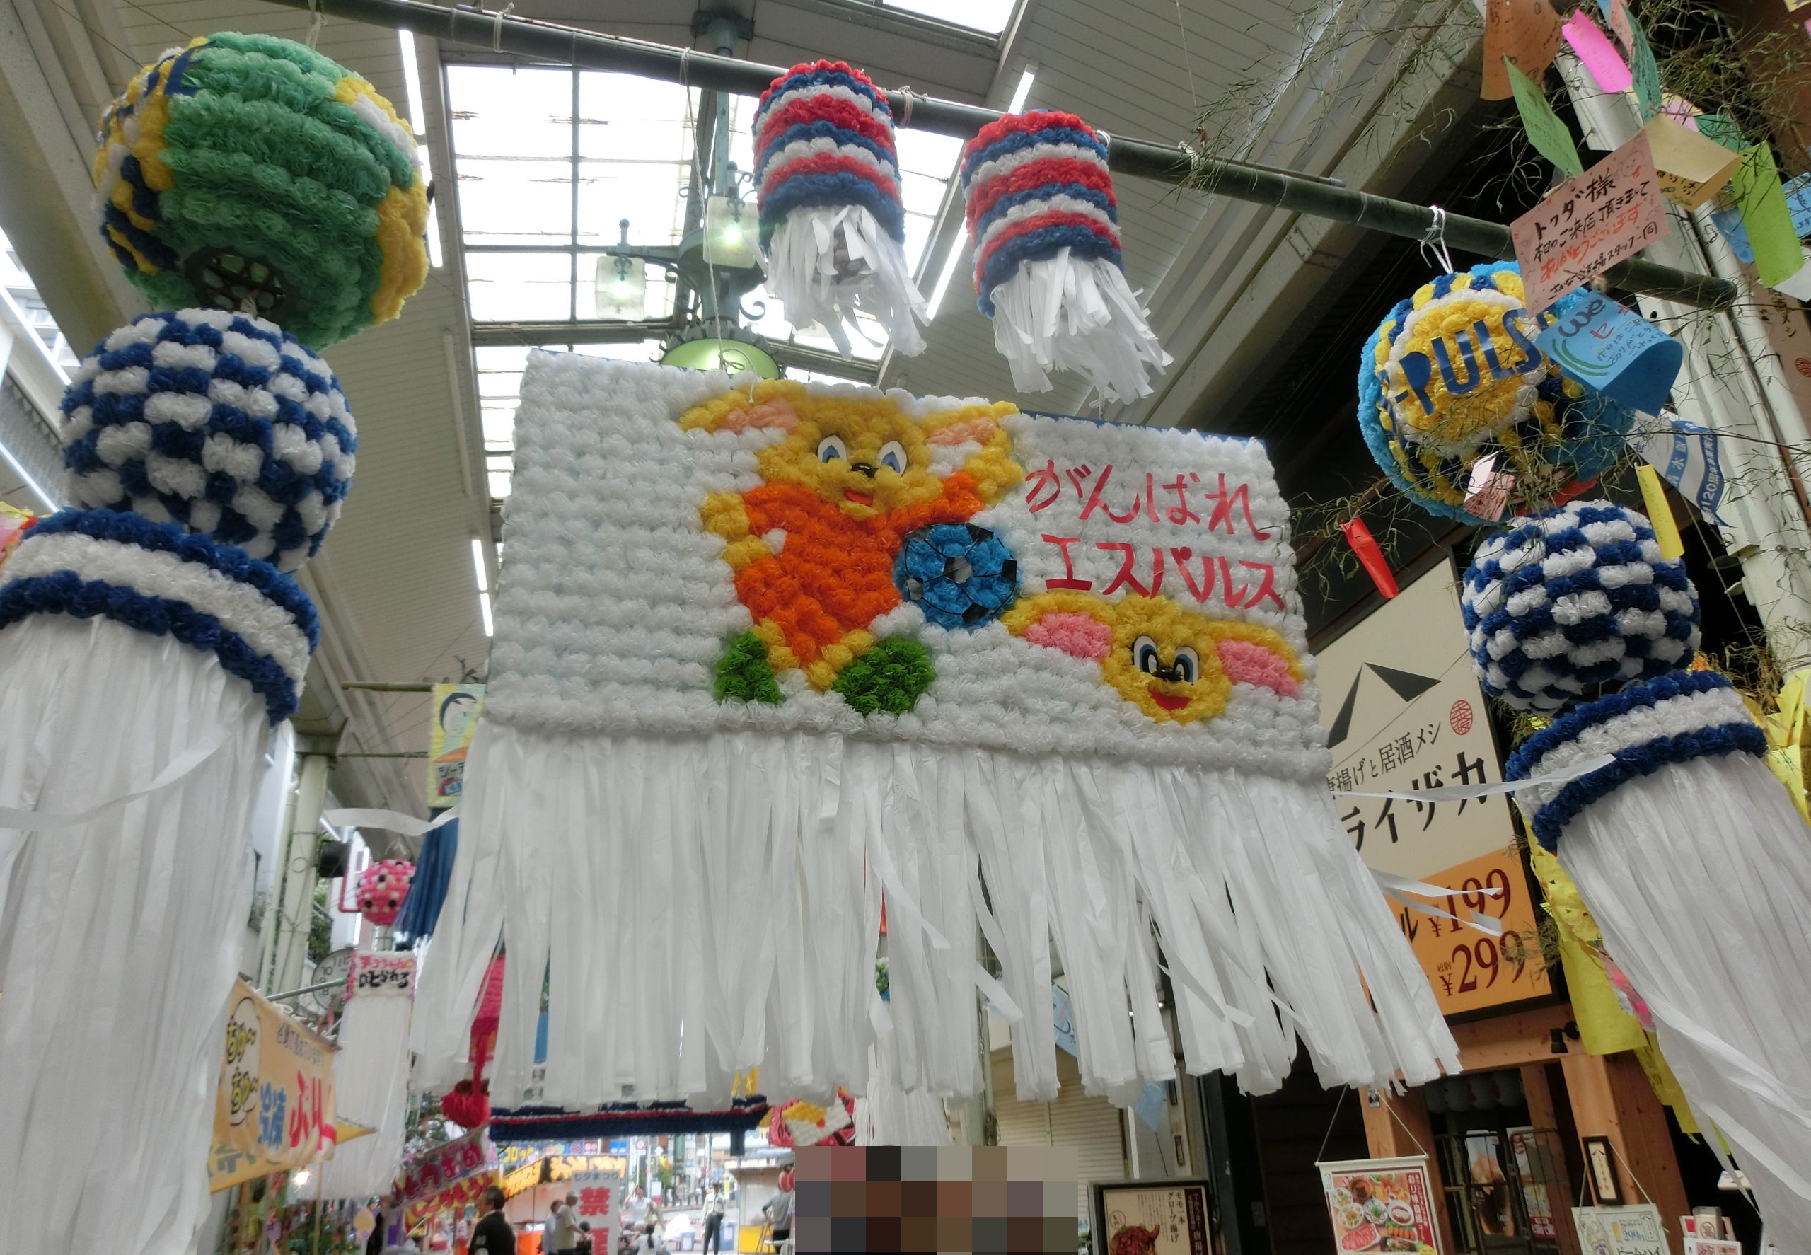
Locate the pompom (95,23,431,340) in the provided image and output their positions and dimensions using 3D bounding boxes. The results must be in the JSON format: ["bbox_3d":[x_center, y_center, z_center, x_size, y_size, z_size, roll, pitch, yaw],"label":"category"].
[{"bbox_3d":[-1.449,-0.984,2.870,0.685,0.660,0.685,4,-24,-13],"label":"pompom"}]

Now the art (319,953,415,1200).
[{"bbox_3d":[-4.825,4.009,11.289,0.600,2.060,0.550,11,-27,-28],"label":"art"}]

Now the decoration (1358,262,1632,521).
[{"bbox_3d":[1.627,-0.651,3.500,0.690,0.680,0.690,-22,-31,39],"label":"decoration"}]

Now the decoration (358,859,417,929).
[{"bbox_3d":[-4.704,2.430,11.500,0.600,0.600,0.600,4,-24,-13],"label":"decoration"}]

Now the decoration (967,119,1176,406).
[{"bbox_3d":[0.415,-0.936,3.325,0.460,0.700,0.420,-2,-23,-1],"label":"decoration"}]

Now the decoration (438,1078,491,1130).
[{"bbox_3d":[-4.036,4.360,11.500,0.460,0.440,0.460,4,-24,-13],"label":"decoration"}]

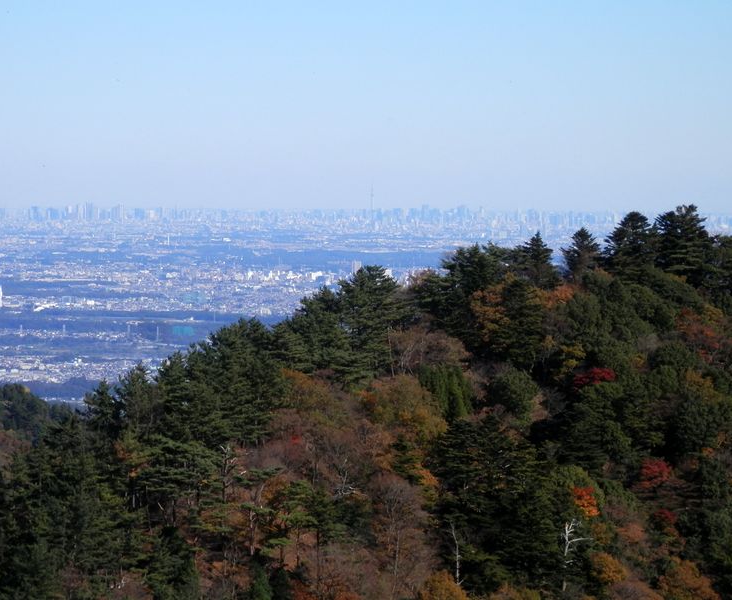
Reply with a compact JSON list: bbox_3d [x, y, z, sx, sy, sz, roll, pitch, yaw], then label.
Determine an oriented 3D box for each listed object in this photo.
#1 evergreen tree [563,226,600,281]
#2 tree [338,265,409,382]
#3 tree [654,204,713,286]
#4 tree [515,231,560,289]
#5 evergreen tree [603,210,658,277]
[{"bbox_3d":[33.930,-6.500,615.000,5.980,10.140,5.980,0,2,0],"label":"evergreen tree"},{"bbox_3d":[1.040,3.580,540.000,9.680,16.970,9.680,0,2,0],"label":"tree"},{"bbox_3d":[49.990,-7.810,615.000,9.130,14.460,9.130,0,2,0],"label":"tree"},{"bbox_3d":[26.790,-5.650,610.000,7.180,10.420,7.180,0,2,0],"label":"tree"},{"bbox_3d":[41.830,-8.030,620.000,8.570,12.360,8.570,0,2,0],"label":"evergreen tree"}]

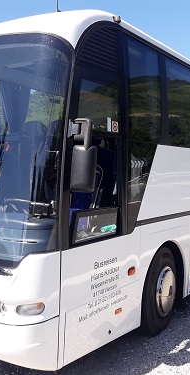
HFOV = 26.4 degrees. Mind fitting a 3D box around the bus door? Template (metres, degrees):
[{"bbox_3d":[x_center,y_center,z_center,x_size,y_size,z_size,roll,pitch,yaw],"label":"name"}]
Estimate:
[{"bbox_3d":[0.068,0.243,3.675,0.120,2.300,1.250,1,2,35],"label":"bus door"}]

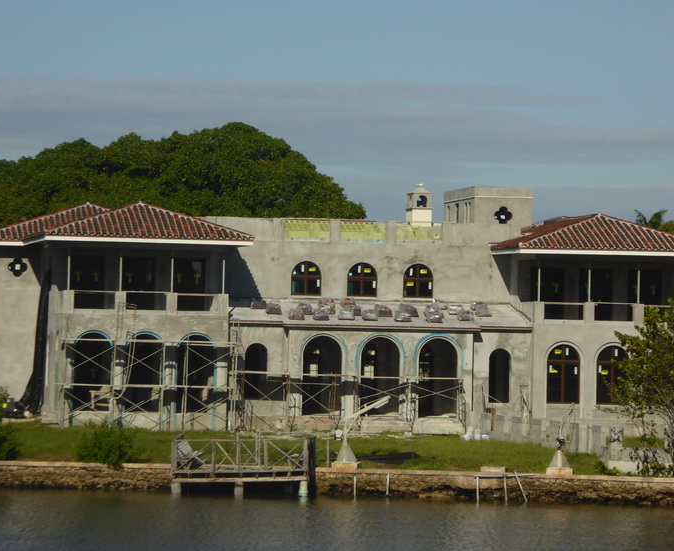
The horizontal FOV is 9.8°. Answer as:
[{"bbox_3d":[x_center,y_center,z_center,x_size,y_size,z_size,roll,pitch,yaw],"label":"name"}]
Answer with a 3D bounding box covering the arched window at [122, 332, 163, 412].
[{"bbox_3d":[-8.315,4.147,168.622,1.730,3.438,0.300,1,-1,-10],"label":"arched window"}]

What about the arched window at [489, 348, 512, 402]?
[{"bbox_3d":[7.159,4.405,171.808,0.985,2.364,0.200,1,-1,-10],"label":"arched window"}]

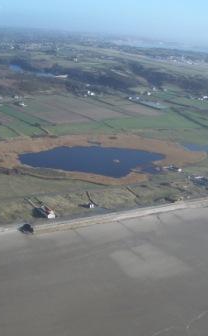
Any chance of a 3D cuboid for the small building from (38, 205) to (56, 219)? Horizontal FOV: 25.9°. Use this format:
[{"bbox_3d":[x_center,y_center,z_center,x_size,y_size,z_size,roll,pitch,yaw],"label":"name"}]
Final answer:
[{"bbox_3d":[-79.424,63.169,642.041,10.300,8.000,23.500,-6,19,-35],"label":"small building"}]

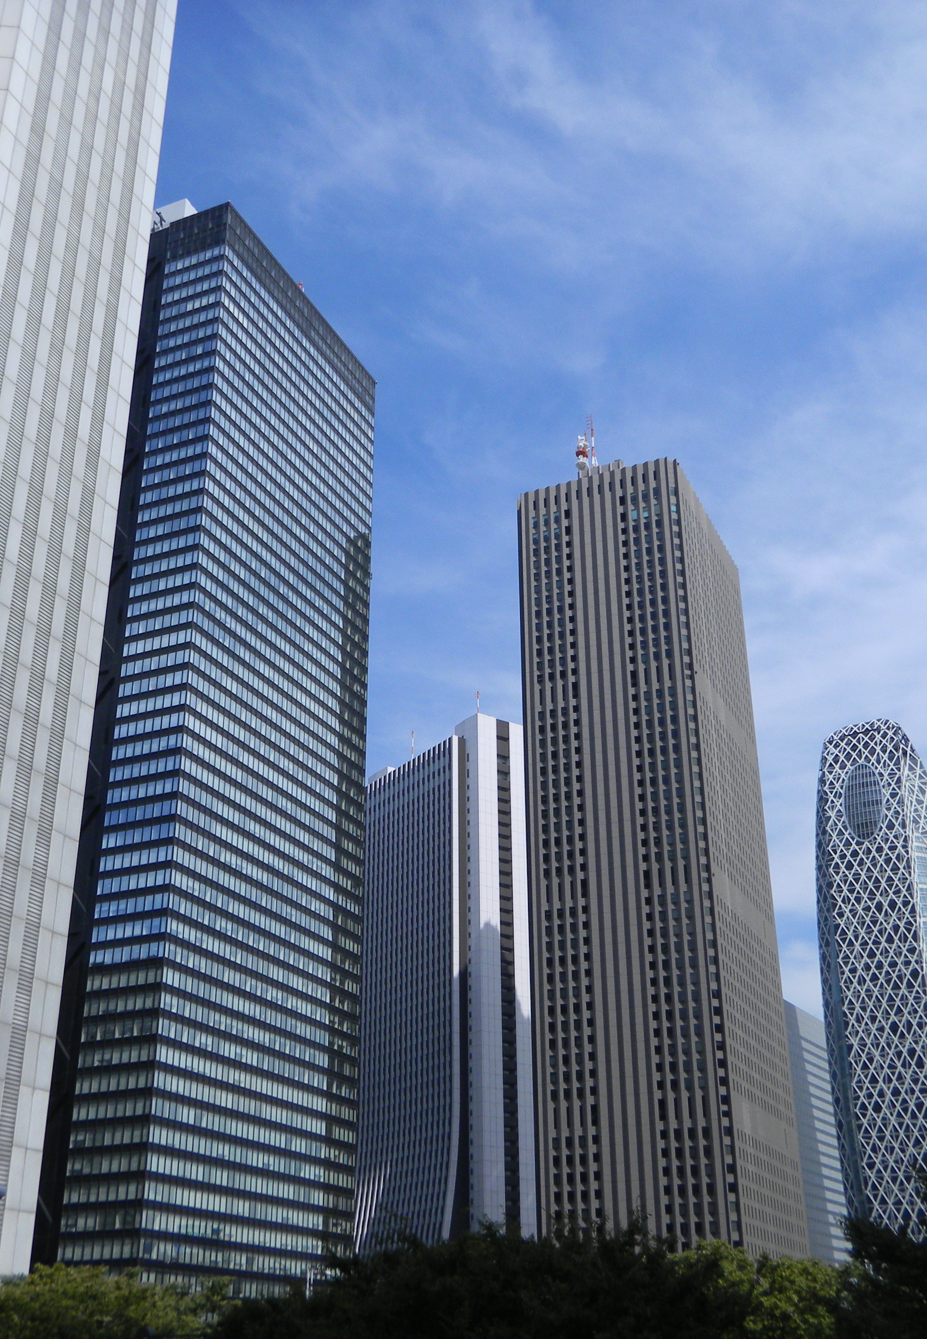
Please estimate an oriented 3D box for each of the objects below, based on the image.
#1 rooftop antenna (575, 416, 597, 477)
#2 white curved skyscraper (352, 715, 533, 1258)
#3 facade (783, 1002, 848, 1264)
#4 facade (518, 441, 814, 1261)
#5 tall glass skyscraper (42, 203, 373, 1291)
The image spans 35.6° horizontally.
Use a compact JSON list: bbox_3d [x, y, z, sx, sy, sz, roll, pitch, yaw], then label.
[{"bbox_3d":[34.317,-61.523,397.050,6.200,20.000,5.500,-11,-28,21],"label":"rooftop antenna"},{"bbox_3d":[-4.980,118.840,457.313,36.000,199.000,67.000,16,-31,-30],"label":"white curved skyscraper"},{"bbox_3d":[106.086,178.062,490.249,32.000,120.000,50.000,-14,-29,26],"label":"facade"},{"bbox_3d":[48.156,59.778,356.822,44.000,216.500,61.600,-11,-28,21],"label":"facade"},{"bbox_3d":[-50.700,20.007,259.527,43.000,204.000,60.500,-11,-28,21],"label":"tall glass skyscraper"}]

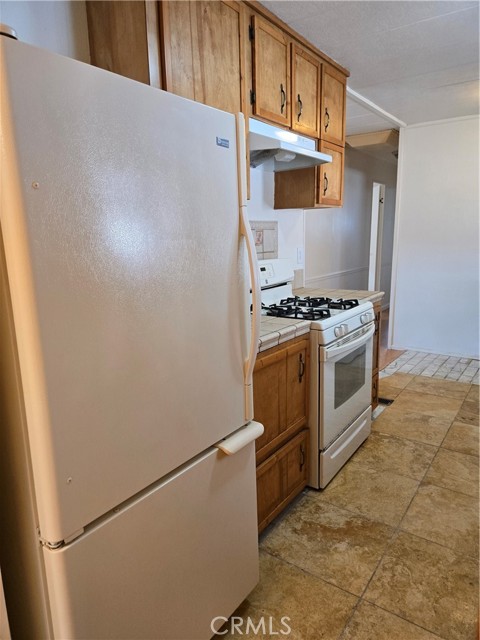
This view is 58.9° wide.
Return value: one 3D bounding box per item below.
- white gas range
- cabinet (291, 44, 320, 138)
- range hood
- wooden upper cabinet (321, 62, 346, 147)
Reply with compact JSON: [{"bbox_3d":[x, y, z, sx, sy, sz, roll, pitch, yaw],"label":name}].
[{"bbox_3d":[0.359,0.237,2.560,0.715,1.140,0.760,7,14,35],"label":"white gas range"},{"bbox_3d":[0.259,-1.318,2.559,0.320,0.440,0.350,7,14,35],"label":"cabinet"},{"bbox_3d":[0.178,-0.980,2.417,0.420,0.150,0.760,7,14,35],"label":"range hood"},{"bbox_3d":[0.485,-1.391,2.865,0.320,0.445,0.395,7,14,35],"label":"wooden upper cabinet"}]

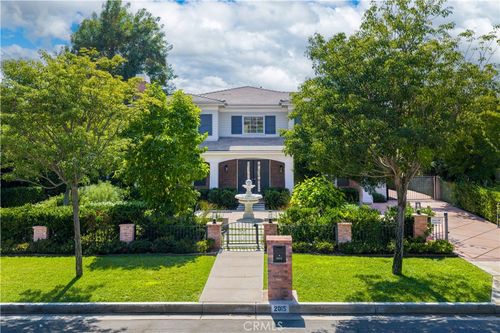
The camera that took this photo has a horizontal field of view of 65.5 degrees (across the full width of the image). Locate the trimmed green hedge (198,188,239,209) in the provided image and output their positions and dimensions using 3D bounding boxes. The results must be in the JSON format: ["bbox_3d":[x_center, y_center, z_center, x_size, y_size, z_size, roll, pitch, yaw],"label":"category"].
[{"bbox_3d":[-1.660,1.650,19.900,2.150,1.050,1.100,0,1,2],"label":"trimmed green hedge"}]

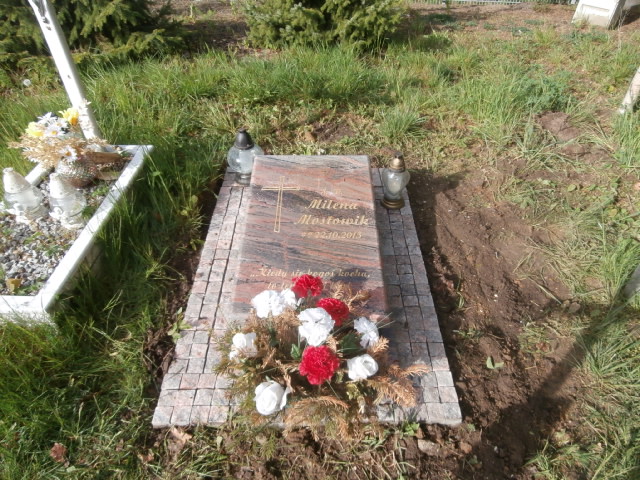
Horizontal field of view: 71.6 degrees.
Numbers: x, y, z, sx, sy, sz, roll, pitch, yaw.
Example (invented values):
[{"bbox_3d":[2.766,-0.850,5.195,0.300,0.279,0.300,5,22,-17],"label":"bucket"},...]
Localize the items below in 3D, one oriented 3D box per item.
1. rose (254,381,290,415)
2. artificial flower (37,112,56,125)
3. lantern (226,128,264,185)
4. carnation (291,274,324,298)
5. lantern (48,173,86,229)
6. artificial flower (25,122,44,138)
[{"bbox_3d":[-0.127,0.420,1.184,0.085,0.075,0.080,0,42,0],"label":"rose"},{"bbox_3d":[-0.986,-0.438,1.600,0.070,0.045,0.065,-25,48,-24],"label":"artificial flower"},{"bbox_3d":[-0.344,-0.388,2.046,0.165,0.265,0.165,0,42,1],"label":"lantern"},{"bbox_3d":[-0.042,0.145,1.380,0.090,0.065,0.075,0,42,1],"label":"carnation"},{"bbox_3d":[-0.882,-0.138,1.550,0.115,0.205,0.115,-27,49,-25],"label":"lantern"},{"bbox_3d":[-1.036,-0.397,1.610,0.070,0.055,0.064,-27,49,-25],"label":"artificial flower"}]

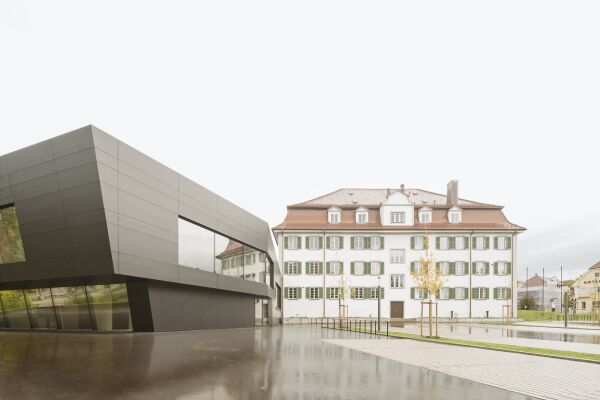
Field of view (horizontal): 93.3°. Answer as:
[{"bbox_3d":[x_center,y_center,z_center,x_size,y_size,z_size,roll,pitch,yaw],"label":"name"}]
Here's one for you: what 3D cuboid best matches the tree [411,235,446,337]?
[{"bbox_3d":[7.800,5.200,17.200,2.200,6.300,2.200,0,0,0],"label":"tree"}]

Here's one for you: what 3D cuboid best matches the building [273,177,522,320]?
[{"bbox_3d":[13.300,7.100,46.500,33.200,18.900,17.500,0,0,0],"label":"building"}]

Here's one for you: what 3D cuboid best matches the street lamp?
[{"bbox_3d":[5.850,7.750,21.200,0.200,4.000,0.200,0,0,0],"label":"street lamp"}]

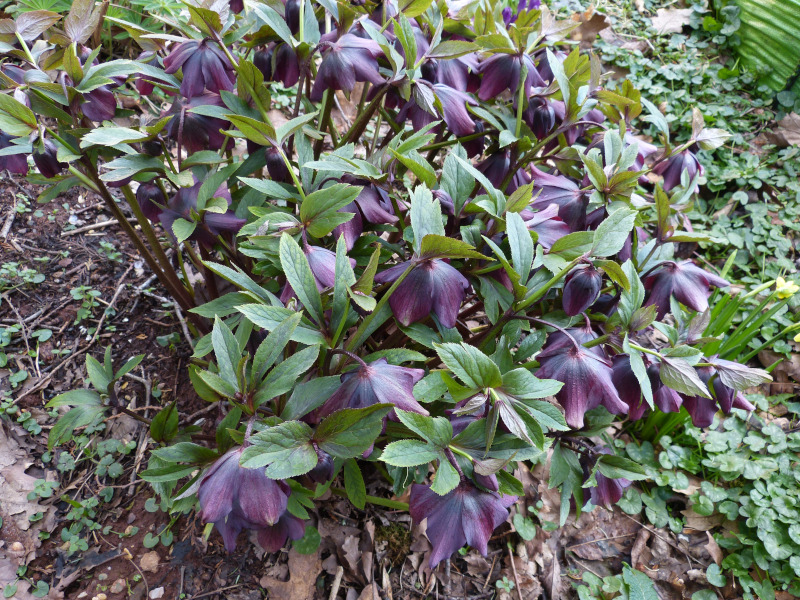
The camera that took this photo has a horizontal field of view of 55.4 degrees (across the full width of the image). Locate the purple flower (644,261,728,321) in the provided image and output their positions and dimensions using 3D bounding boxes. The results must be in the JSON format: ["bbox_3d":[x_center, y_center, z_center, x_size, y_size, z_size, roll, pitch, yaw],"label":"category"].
[{"bbox_3d":[0.247,-0.008,0.660,0.074,0.044,0.068,12,36,23],"label":"purple flower"}]

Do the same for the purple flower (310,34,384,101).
[{"bbox_3d":[-0.055,-0.244,0.800,0.077,0.053,0.066,0,37,0],"label":"purple flower"}]

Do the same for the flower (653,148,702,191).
[{"bbox_3d":[0.307,-0.143,0.840,0.054,0.043,0.050,0,37,0],"label":"flower"}]

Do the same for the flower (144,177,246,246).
[{"bbox_3d":[-0.182,-0.078,0.690,0.078,0.052,0.068,-11,34,-13],"label":"flower"}]

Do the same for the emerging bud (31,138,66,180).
[{"bbox_3d":[-0.331,-0.134,0.720,0.030,0.037,0.030,-6,29,-8],"label":"emerging bud"}]

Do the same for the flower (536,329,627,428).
[{"bbox_3d":[0.140,0.062,0.585,0.068,0.050,0.065,7,37,18],"label":"flower"}]

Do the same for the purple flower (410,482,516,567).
[{"bbox_3d":[0.043,0.155,0.530,0.071,0.048,0.064,-3,14,-4],"label":"purple flower"}]

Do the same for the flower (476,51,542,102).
[{"bbox_3d":[0.115,-0.234,0.800,0.068,0.046,0.065,5,38,7],"label":"flower"}]

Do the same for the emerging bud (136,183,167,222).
[{"bbox_3d":[-0.225,-0.088,0.690,0.027,0.036,0.027,-13,40,-16],"label":"emerging bud"}]

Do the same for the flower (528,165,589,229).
[{"bbox_3d":[0.139,-0.090,0.670,0.056,0.046,0.056,-3,31,-46],"label":"flower"}]

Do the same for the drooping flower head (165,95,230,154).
[{"bbox_3d":[-0.206,-0.180,0.780,0.070,0.051,0.062,0,37,0],"label":"drooping flower head"}]

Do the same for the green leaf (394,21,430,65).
[{"bbox_3d":[0.010,-0.281,0.830,0.055,0.047,0.052,0,38,1],"label":"green leaf"}]

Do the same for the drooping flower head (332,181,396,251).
[{"bbox_3d":[-0.035,-0.079,0.720,0.064,0.054,0.060,0,37,0],"label":"drooping flower head"}]

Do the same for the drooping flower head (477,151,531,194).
[{"bbox_3d":[0.095,-0.117,0.700,0.050,0.042,0.048,13,31,15],"label":"drooping flower head"}]

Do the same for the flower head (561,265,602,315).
[{"bbox_3d":[0.139,-0.007,0.580,0.029,0.037,0.029,0,27,0],"label":"flower head"}]

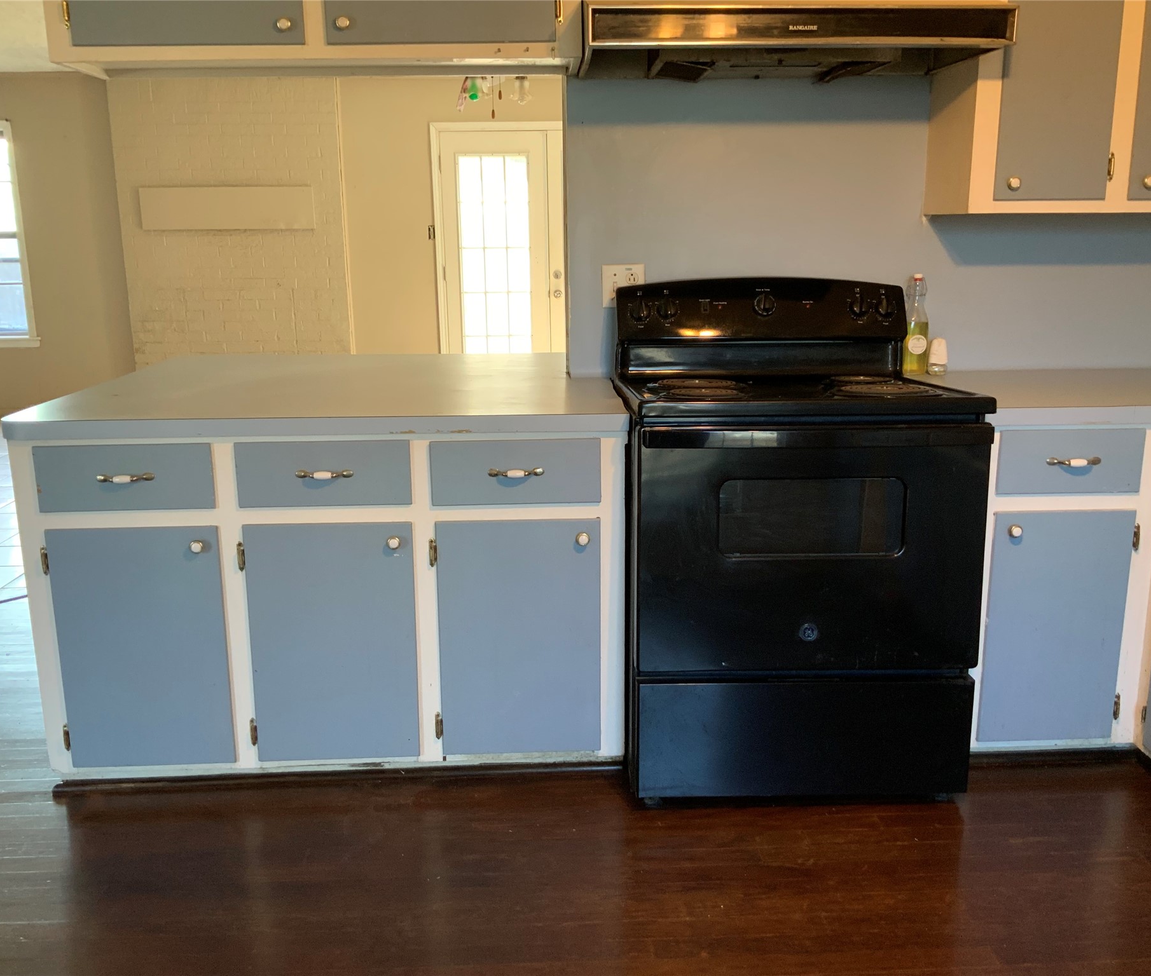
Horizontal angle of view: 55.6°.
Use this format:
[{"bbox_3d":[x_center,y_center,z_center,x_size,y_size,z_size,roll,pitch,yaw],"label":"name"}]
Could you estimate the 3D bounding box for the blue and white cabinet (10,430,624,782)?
[{"bbox_3d":[-0.580,0.209,2.852,1.362,0.820,0.680,-1,13,-3],"label":"blue and white cabinet"}]

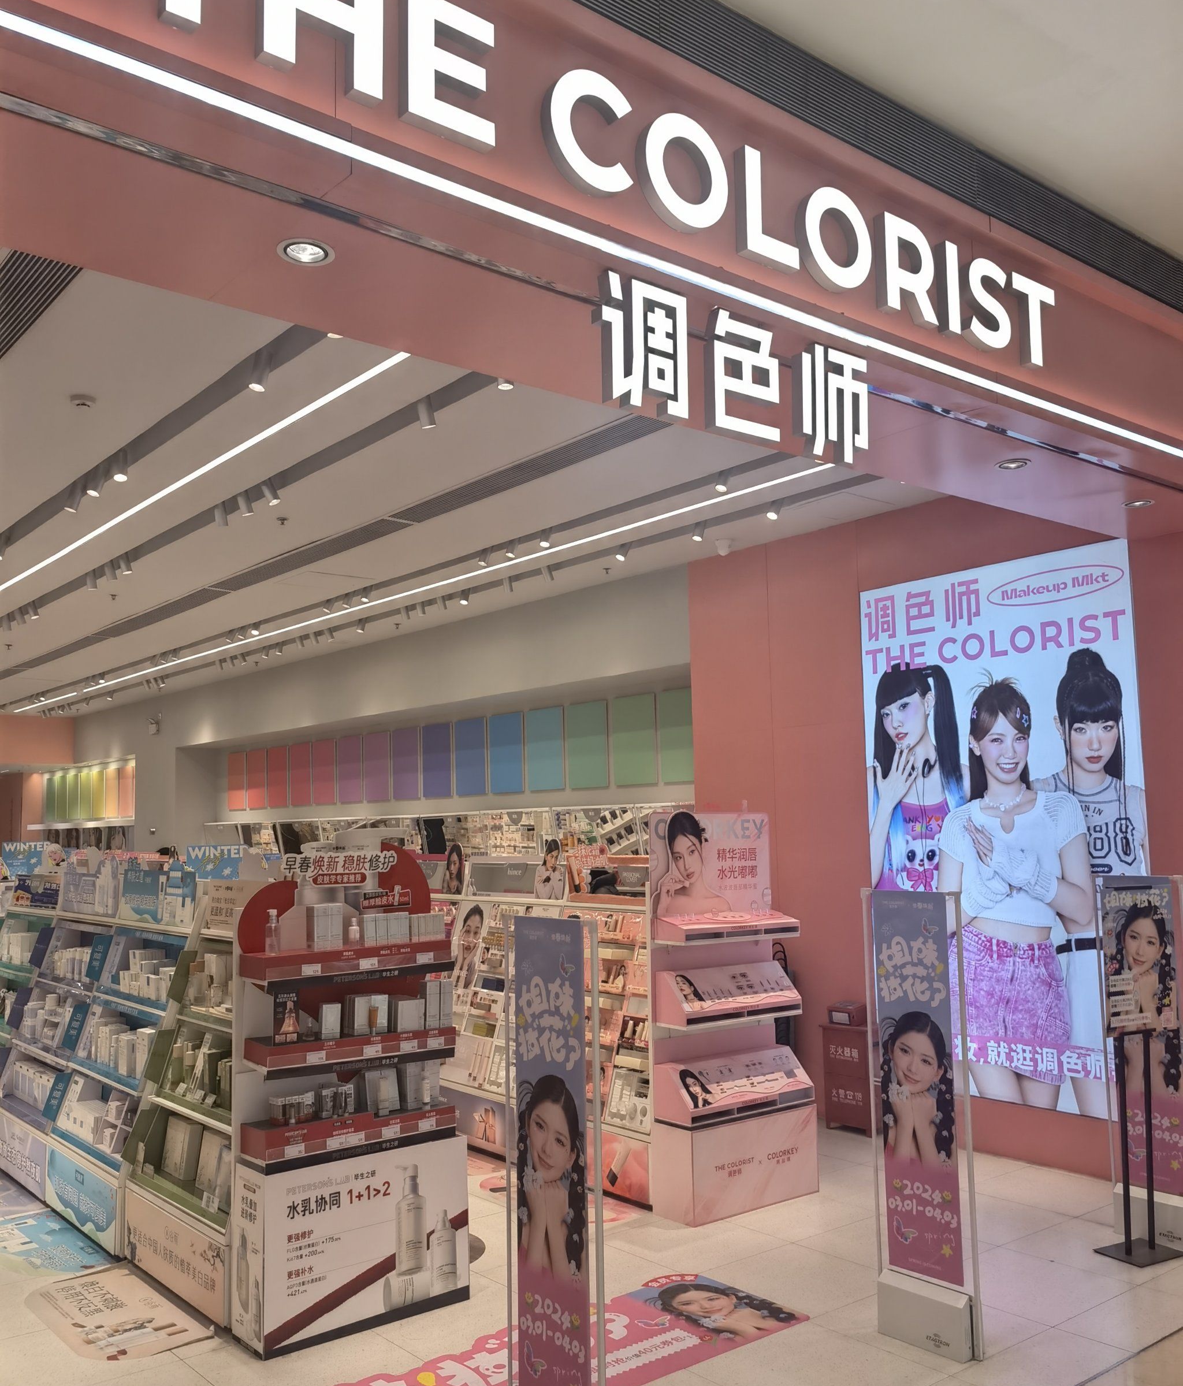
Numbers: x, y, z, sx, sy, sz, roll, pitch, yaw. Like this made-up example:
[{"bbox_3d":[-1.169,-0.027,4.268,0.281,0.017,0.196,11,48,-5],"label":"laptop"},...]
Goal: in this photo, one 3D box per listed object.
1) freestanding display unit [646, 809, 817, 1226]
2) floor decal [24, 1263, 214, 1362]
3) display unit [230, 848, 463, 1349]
[{"bbox_3d":[0.674,1.493,5.916,0.814,1.840,0.305,4,-8,-39],"label":"freestanding display unit"},{"bbox_3d":[-1.809,2.320,4.629,0.449,0.010,0.997,4,-8,-39],"label":"floor decal"},{"bbox_3d":[-0.887,1.443,4.620,0.837,1.722,0.280,4,-8,-39],"label":"display unit"}]

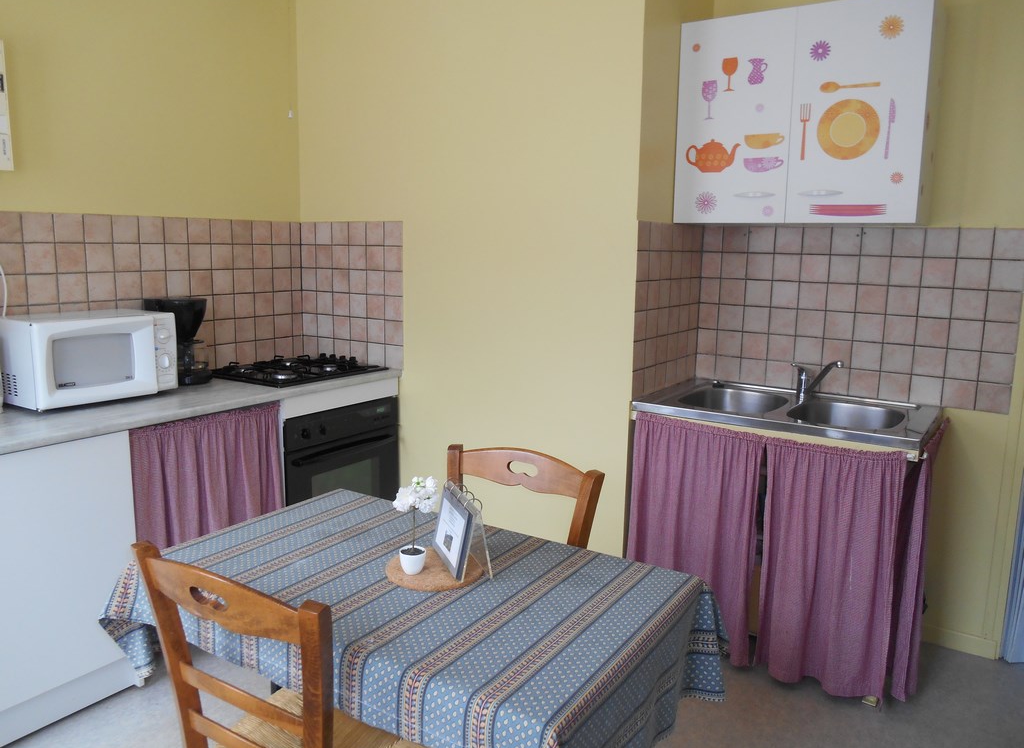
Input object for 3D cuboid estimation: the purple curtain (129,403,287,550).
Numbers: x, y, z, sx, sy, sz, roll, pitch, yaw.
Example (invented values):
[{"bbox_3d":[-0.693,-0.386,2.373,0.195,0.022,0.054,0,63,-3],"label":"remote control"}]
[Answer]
[{"bbox_3d":[-0.990,0.508,2.548,0.050,0.775,0.551,7,11,32],"label":"purple curtain"}]

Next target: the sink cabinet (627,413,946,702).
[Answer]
[{"bbox_3d":[0.949,0.528,2.741,0.887,0.821,0.622,8,12,33],"label":"sink cabinet"}]

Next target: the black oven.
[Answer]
[{"bbox_3d":[-0.881,0.391,3.174,0.550,0.595,0.595,7,11,32],"label":"black oven"}]

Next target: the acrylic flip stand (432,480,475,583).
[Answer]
[{"bbox_3d":[-0.100,0.305,1.532,0.062,0.145,0.183,-3,10,-23],"label":"acrylic flip stand"}]

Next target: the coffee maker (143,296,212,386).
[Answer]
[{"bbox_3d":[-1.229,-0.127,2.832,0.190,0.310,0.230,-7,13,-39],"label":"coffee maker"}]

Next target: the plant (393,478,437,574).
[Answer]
[{"bbox_3d":[-0.189,0.291,1.480,0.088,0.186,0.082,0,10,-7],"label":"plant"}]

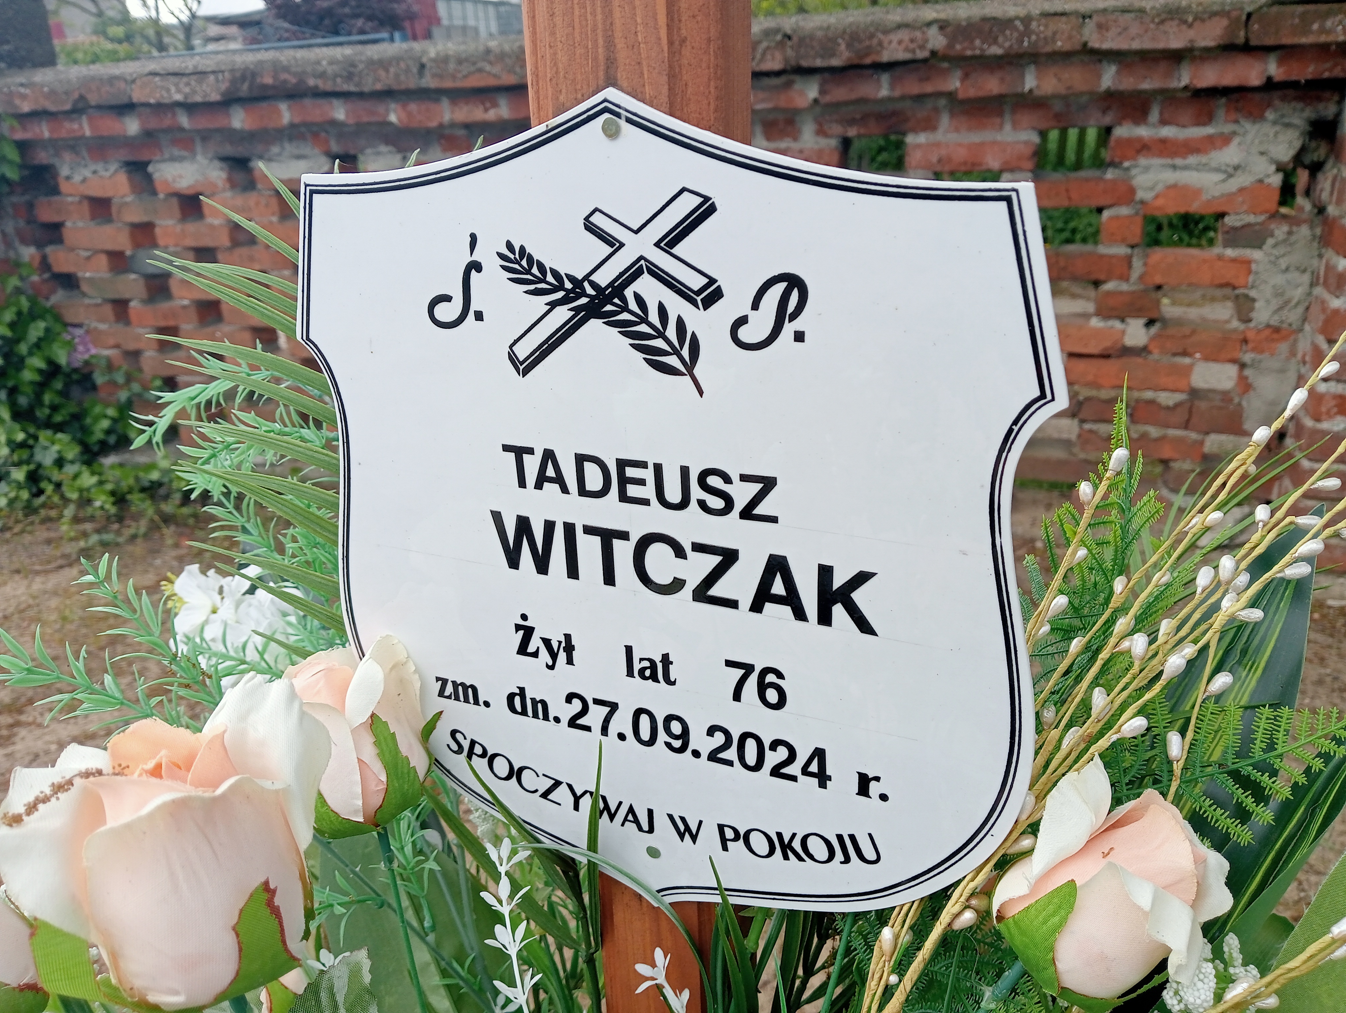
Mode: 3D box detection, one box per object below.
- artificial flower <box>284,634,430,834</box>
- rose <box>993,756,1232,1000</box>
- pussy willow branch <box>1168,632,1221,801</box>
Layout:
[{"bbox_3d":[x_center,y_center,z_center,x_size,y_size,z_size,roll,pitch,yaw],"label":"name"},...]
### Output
[{"bbox_3d":[-0.115,0.084,0.400,0.056,0.069,0.054,-9,22,-18],"label":"artificial flower"},{"bbox_3d":[0.147,0.126,0.365,0.076,0.072,0.070,21,23,26],"label":"rose"},{"bbox_3d":[0.192,0.077,0.400,0.018,0.066,0.016,19,14,27],"label":"pussy willow branch"}]

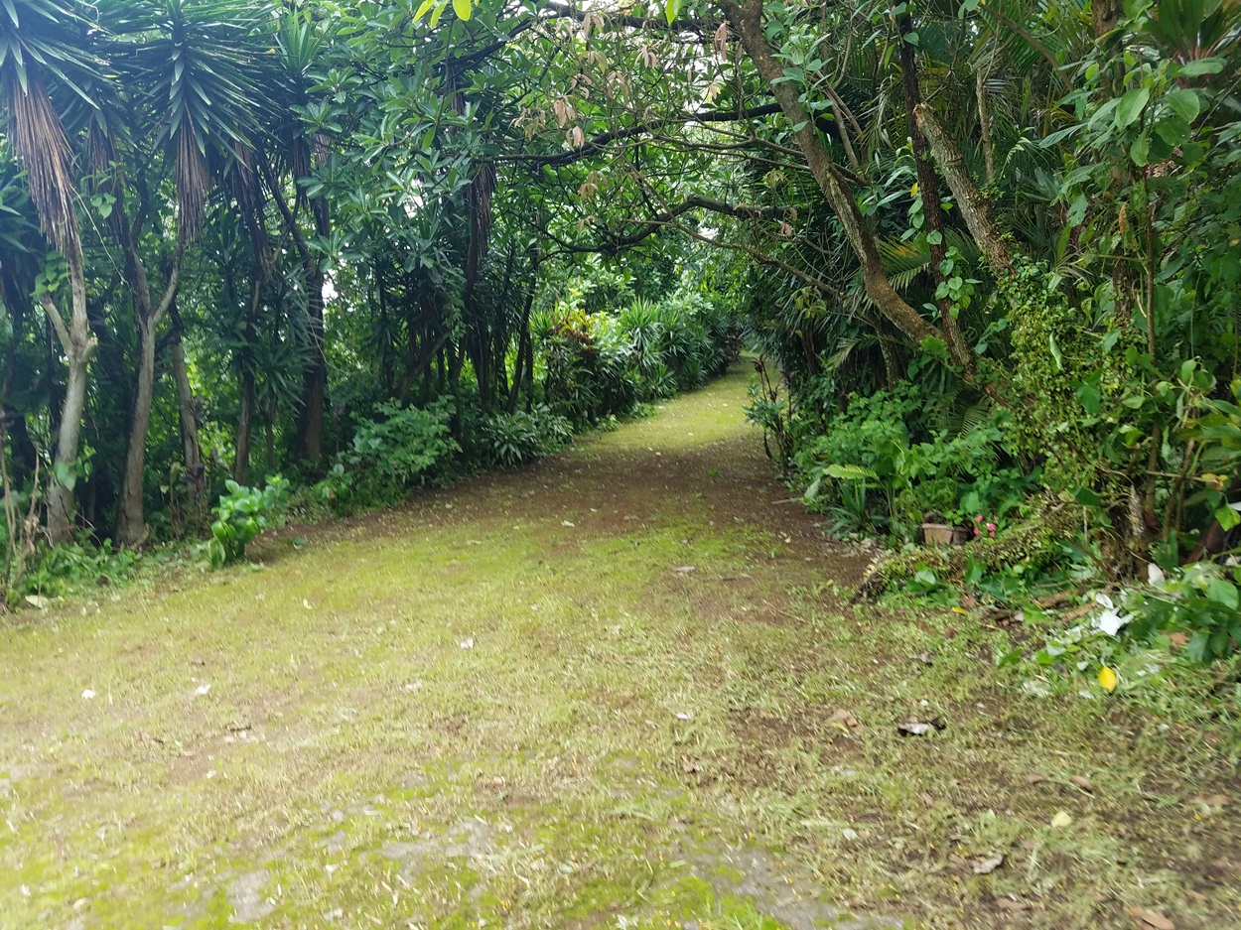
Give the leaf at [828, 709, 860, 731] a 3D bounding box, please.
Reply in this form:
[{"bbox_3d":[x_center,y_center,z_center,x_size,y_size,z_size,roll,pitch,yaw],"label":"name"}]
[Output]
[{"bbox_3d":[0.990,1.128,4.120,0.140,0.040,0.130,0,5,0],"label":"leaf"}]

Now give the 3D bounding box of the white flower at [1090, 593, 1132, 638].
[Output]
[{"bbox_3d":[2.713,0.828,5.150,0.220,0.210,0.180,2,5,27],"label":"white flower"}]

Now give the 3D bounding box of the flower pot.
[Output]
[{"bbox_3d":[2.878,0.619,8.300,0.380,0.230,0.280,2,5,20],"label":"flower pot"}]

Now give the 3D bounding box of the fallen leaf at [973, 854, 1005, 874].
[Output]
[{"bbox_3d":[1.136,1.229,2.870,0.110,0.030,0.070,-3,5,-30],"label":"fallen leaf"}]

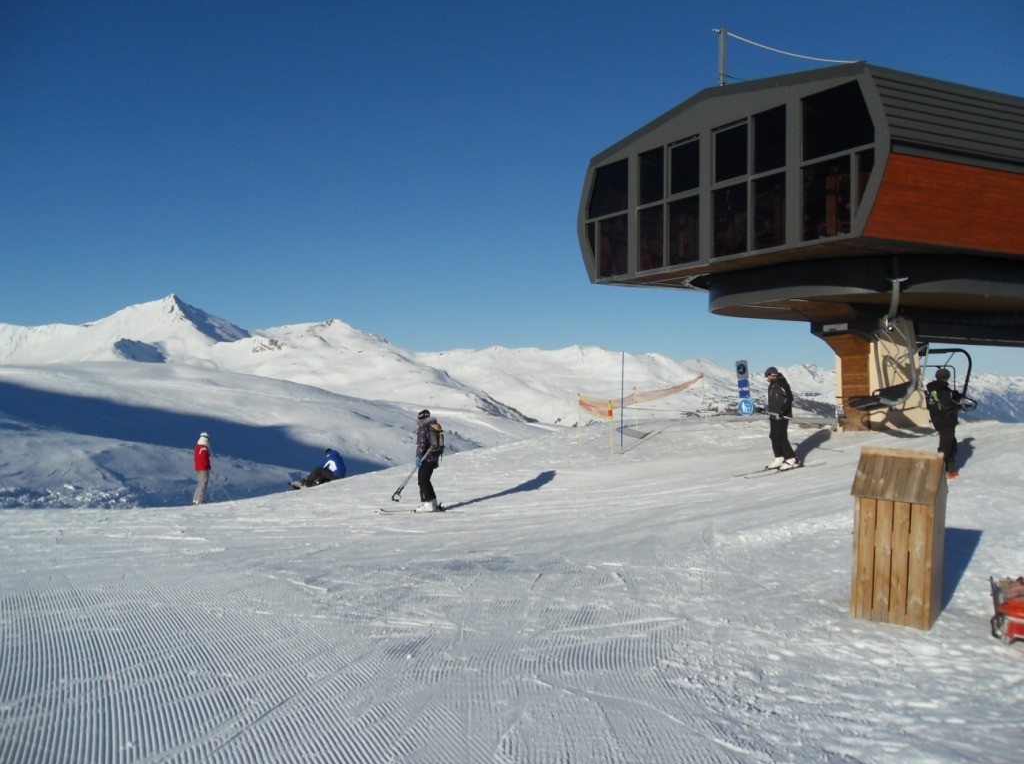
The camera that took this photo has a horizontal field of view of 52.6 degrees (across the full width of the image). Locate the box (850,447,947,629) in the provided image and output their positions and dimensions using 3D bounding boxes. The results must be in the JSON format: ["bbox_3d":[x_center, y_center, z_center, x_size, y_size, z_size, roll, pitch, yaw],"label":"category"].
[{"bbox_3d":[2.487,0.977,6.650,0.495,1.082,0.476,3,6,32],"label":"box"}]

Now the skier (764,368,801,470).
[{"bbox_3d":[4.650,0.633,17.800,0.600,1.760,0.580,0,-1,-15],"label":"skier"}]

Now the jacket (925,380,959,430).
[{"bbox_3d":[6.969,0.381,16.800,0.550,0.800,0.420,-1,-1,37],"label":"jacket"}]

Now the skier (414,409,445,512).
[{"bbox_3d":[-1.371,1.304,17.200,0.530,1.700,0.550,0,-1,7],"label":"skier"}]

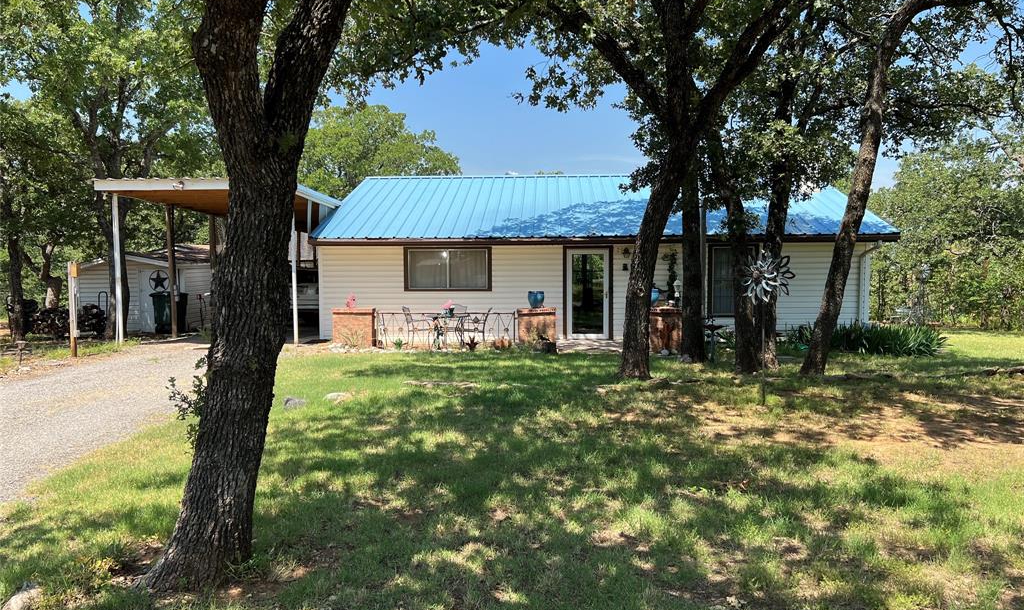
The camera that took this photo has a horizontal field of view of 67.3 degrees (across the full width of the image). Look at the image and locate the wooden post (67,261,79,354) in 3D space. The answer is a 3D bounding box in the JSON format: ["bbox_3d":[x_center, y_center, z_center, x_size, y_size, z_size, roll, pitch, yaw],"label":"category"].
[{"bbox_3d":[-7.628,0.081,13.352,0.120,1.670,0.120,0,3,3],"label":"wooden post"}]

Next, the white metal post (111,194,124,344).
[{"bbox_3d":[-8.133,-0.767,15.910,0.120,3.120,0.120,0,3,3],"label":"white metal post"}]

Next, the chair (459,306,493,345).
[{"bbox_3d":[-0.781,0.445,16.375,0.680,0.860,0.580,0,3,6],"label":"chair"}]

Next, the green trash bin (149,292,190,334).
[{"bbox_3d":[-8.954,0.222,20.068,0.660,1.100,0.740,1,3,18],"label":"green trash bin"}]

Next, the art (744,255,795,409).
[{"bbox_3d":[2.907,0.265,8.749,0.560,1.750,0.250,2,4,30],"label":"art"}]

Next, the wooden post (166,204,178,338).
[{"bbox_3d":[-8.003,-0.776,18.110,0.130,3.120,0.130,0,3,3],"label":"wooden post"}]

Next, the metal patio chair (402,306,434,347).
[{"bbox_3d":[-1.995,0.451,16.275,0.680,0.880,0.580,-1,3,-12],"label":"metal patio chair"}]

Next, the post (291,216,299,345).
[{"bbox_3d":[-4.486,-0.615,15.916,0.095,2.900,0.095,0,3,3],"label":"post"}]

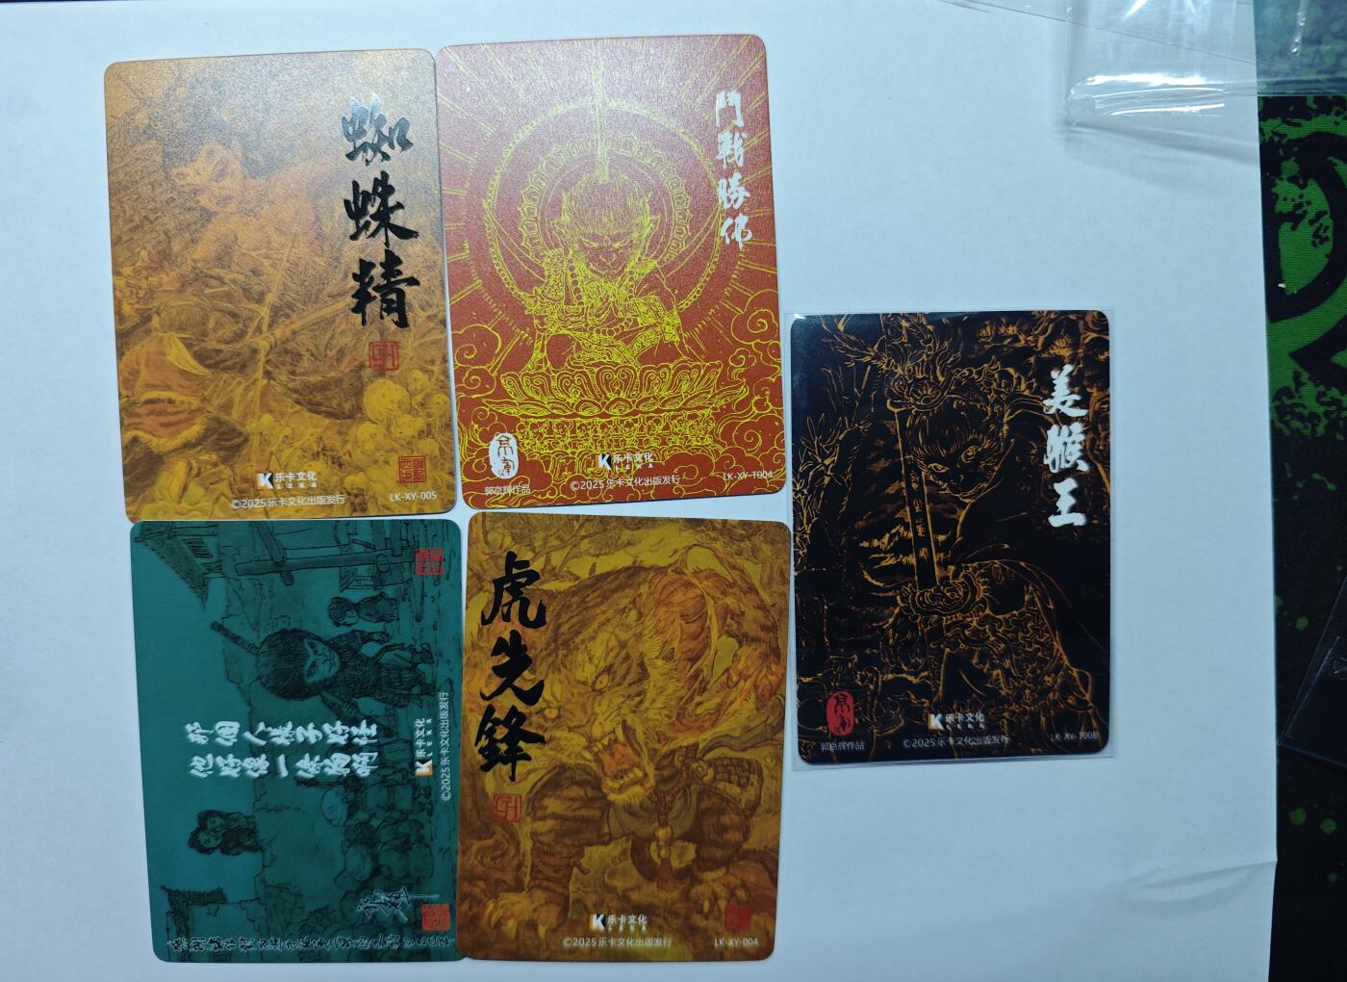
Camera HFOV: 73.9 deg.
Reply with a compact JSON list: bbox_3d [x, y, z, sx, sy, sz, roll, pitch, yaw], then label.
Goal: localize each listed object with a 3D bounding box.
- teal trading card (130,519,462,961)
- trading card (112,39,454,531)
[{"bbox_3d":[-0.072,0.050,0.176,0.063,0.001,0.088,-1,93,-1],"label":"teal trading card"},{"bbox_3d":[-0.075,-0.039,0.172,0.063,0.001,0.088,-2,93,-1],"label":"trading card"}]

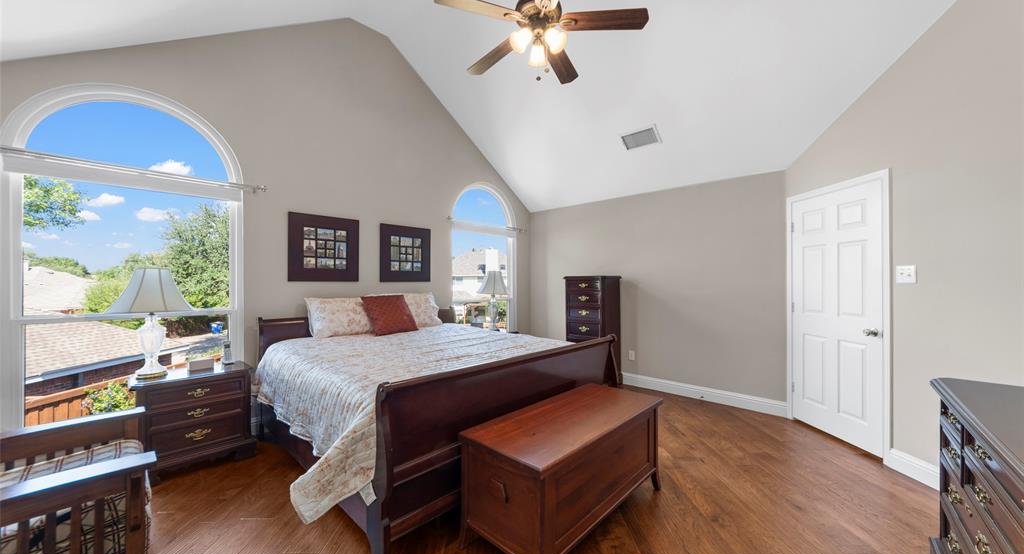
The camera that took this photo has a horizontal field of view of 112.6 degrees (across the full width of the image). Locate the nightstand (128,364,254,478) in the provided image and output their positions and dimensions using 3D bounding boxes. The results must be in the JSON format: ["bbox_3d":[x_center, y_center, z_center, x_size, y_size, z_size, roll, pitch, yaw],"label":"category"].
[{"bbox_3d":[-2.380,1.060,2.555,0.420,0.695,0.650,-1,-1,44],"label":"nightstand"}]

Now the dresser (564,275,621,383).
[{"bbox_3d":[1.100,0.718,4.630,0.460,1.440,0.560,1,-1,-44],"label":"dresser"}]

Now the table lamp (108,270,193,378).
[{"bbox_3d":[-2.570,0.326,2.440,0.430,0.770,0.430,-1,-1,44],"label":"table lamp"}]

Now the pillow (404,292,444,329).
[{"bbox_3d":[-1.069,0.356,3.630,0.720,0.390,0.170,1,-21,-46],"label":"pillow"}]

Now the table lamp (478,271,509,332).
[{"bbox_3d":[-0.244,0.341,4.500,0.400,0.790,0.400,0,-1,0],"label":"table lamp"}]

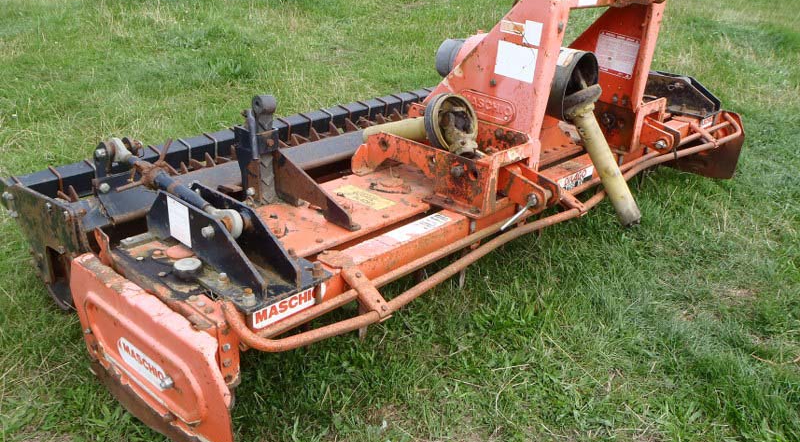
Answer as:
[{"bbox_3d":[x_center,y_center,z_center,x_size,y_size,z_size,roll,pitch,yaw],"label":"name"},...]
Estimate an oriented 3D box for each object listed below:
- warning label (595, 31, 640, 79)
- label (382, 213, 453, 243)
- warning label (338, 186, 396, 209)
[{"bbox_3d":[0.878,-0.676,2.632,0.177,0.157,0.004,28,35,36],"label":"warning label"},{"bbox_3d":[0.055,0.018,1.907,0.069,0.004,0.240,24,32,39],"label":"label"},{"bbox_3d":[-0.116,-0.077,2.102,0.211,0.004,0.085,24,32,39],"label":"warning label"}]

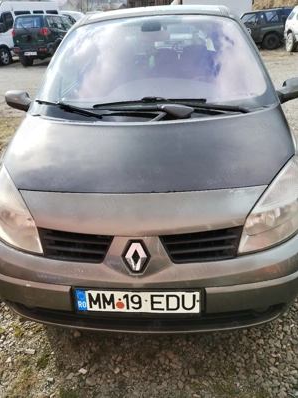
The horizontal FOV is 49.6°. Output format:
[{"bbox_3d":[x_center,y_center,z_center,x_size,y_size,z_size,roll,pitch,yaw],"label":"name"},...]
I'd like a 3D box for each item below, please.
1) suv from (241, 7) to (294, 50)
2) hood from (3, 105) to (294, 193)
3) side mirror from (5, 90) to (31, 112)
[{"bbox_3d":[5.159,-8.425,16.183,3.600,1.680,1.650,3,29,12],"label":"suv"},{"bbox_3d":[-0.021,-0.294,1.672,1.480,0.220,0.780,-1,29,6],"label":"hood"},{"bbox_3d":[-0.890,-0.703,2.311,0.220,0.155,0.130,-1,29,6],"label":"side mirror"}]

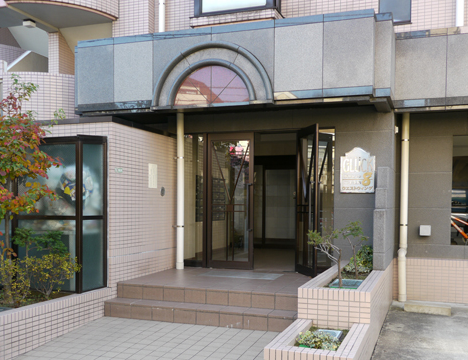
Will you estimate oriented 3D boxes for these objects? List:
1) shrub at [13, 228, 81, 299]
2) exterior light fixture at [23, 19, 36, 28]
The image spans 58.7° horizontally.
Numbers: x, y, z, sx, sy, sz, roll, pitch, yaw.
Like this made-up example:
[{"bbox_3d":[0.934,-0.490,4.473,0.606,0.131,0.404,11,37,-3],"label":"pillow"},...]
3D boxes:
[{"bbox_3d":[-2.330,1.040,5.170,0.760,0.830,0.620,0,-2,16],"label":"shrub"},{"bbox_3d":[-3.680,-2.810,7.500,0.180,0.110,0.180,0,-2,16],"label":"exterior light fixture"}]

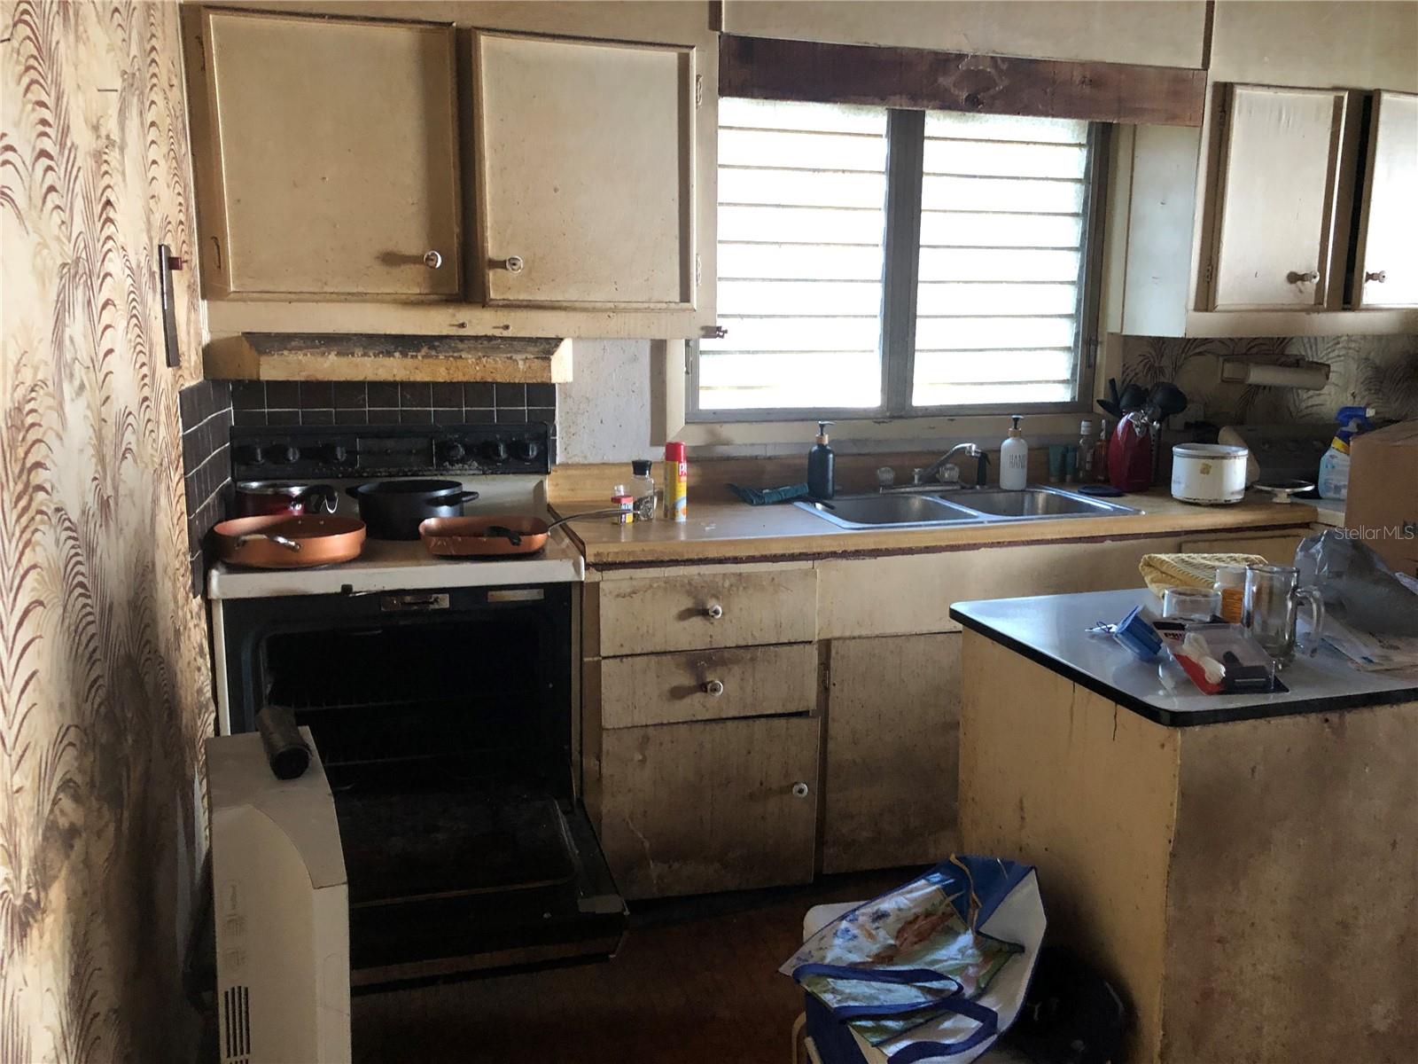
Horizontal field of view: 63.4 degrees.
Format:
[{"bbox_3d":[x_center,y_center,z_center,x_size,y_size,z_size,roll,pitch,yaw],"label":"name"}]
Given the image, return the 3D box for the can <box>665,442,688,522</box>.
[{"bbox_3d":[-0.082,-0.124,2.868,0.055,0.194,0.055,0,11,0],"label":"can"}]

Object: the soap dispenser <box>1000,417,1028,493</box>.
[{"bbox_3d":[0.878,-0.227,3.289,0.074,0.208,0.076,0,9,0],"label":"soap dispenser"}]

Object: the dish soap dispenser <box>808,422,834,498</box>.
[{"bbox_3d":[0.319,-0.203,3.229,0.077,0.213,0.074,1,11,5],"label":"dish soap dispenser"}]

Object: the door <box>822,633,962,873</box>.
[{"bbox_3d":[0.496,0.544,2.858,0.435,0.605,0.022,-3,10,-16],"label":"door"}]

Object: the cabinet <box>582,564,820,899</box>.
[{"bbox_3d":[-0.083,0.430,3.018,0.581,0.836,0.570,-3,11,-15],"label":"cabinet"}]

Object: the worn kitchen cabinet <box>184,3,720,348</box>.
[{"bbox_3d":[-0.584,-0.844,2.769,1.171,0.756,0.340,-2,9,-14],"label":"worn kitchen cabinet"}]

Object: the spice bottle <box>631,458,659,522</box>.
[{"bbox_3d":[-0.166,-0.104,2.887,0.070,0.148,0.070,-3,11,-15],"label":"spice bottle"}]

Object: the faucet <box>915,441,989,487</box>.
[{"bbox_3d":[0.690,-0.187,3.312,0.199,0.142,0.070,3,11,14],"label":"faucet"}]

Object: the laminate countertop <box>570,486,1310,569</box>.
[{"bbox_3d":[0.560,-0.045,3.010,1.851,0.055,0.650,-2,9,-14],"label":"laminate countertop"}]

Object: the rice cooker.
[{"bbox_3d":[1.421,-0.166,3.255,0.190,0.149,0.190,3,11,14],"label":"rice cooker"}]

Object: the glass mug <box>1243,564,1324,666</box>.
[{"bbox_3d":[0.748,0.108,1.489,0.104,0.122,0.073,3,9,21],"label":"glass mug"}]

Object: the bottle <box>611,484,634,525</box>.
[{"bbox_3d":[-0.209,-0.070,2.766,0.046,0.089,0.042,-9,12,-44],"label":"bottle"}]

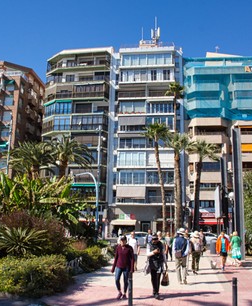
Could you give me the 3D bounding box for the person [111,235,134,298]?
[{"bbox_3d":[-0.114,3.020,9.165,0.620,1.590,0.420,0,-12,3],"label":"person"}]

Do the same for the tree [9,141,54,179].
[{"bbox_3d":[-7.310,3.314,27.992,4.200,8.830,4.200,1,-12,0],"label":"tree"}]

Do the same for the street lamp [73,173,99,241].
[{"bbox_3d":[-4.189,5.971,37.353,2.700,7.780,0.350,1,-12,0],"label":"street lamp"}]

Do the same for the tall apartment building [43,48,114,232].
[{"bbox_3d":[-8.220,-0.908,68.863,14.300,34.600,15.000,-1,-13,10],"label":"tall apartment building"}]

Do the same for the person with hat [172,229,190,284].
[{"bbox_3d":[1.901,3.502,11.722,0.600,1.830,0.400,2,-12,-3],"label":"person with hat"}]

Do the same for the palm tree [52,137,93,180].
[{"bbox_3d":[-4.690,3.205,28.588,4.200,9.400,4.200,1,-12,0],"label":"palm tree"}]

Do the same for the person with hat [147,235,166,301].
[{"bbox_3d":[0.813,3.000,9.184,0.560,1.680,0.450,2,-12,-3],"label":"person with hat"}]

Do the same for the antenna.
[{"bbox_3d":[5.875,-23.623,66.400,1.400,6.000,1.200,1,-12,0],"label":"antenna"}]

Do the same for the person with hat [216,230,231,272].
[{"bbox_3d":[4.284,4.376,15.131,0.580,1.710,0.400,1,-12,0],"label":"person with hat"}]

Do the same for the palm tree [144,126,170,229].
[{"bbox_3d":[3.560,3.322,40.218,3.200,14.350,3.100,1,-12,0],"label":"palm tree"}]

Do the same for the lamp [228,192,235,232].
[{"bbox_3d":[8.756,5.664,28.475,0.520,4.970,0.520,1,-12,0],"label":"lamp"}]

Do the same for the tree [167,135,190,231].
[{"bbox_3d":[5.887,3.839,38.579,2.900,12.720,2.900,1,-12,0],"label":"tree"}]

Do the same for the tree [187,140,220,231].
[{"bbox_3d":[6.619,3.621,30.225,3.100,9.720,3.100,1,-12,0],"label":"tree"}]

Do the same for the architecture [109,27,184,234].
[{"bbox_3d":[3.896,-2.015,64.375,11.600,35.000,14.000,0,-12,4],"label":"architecture"}]

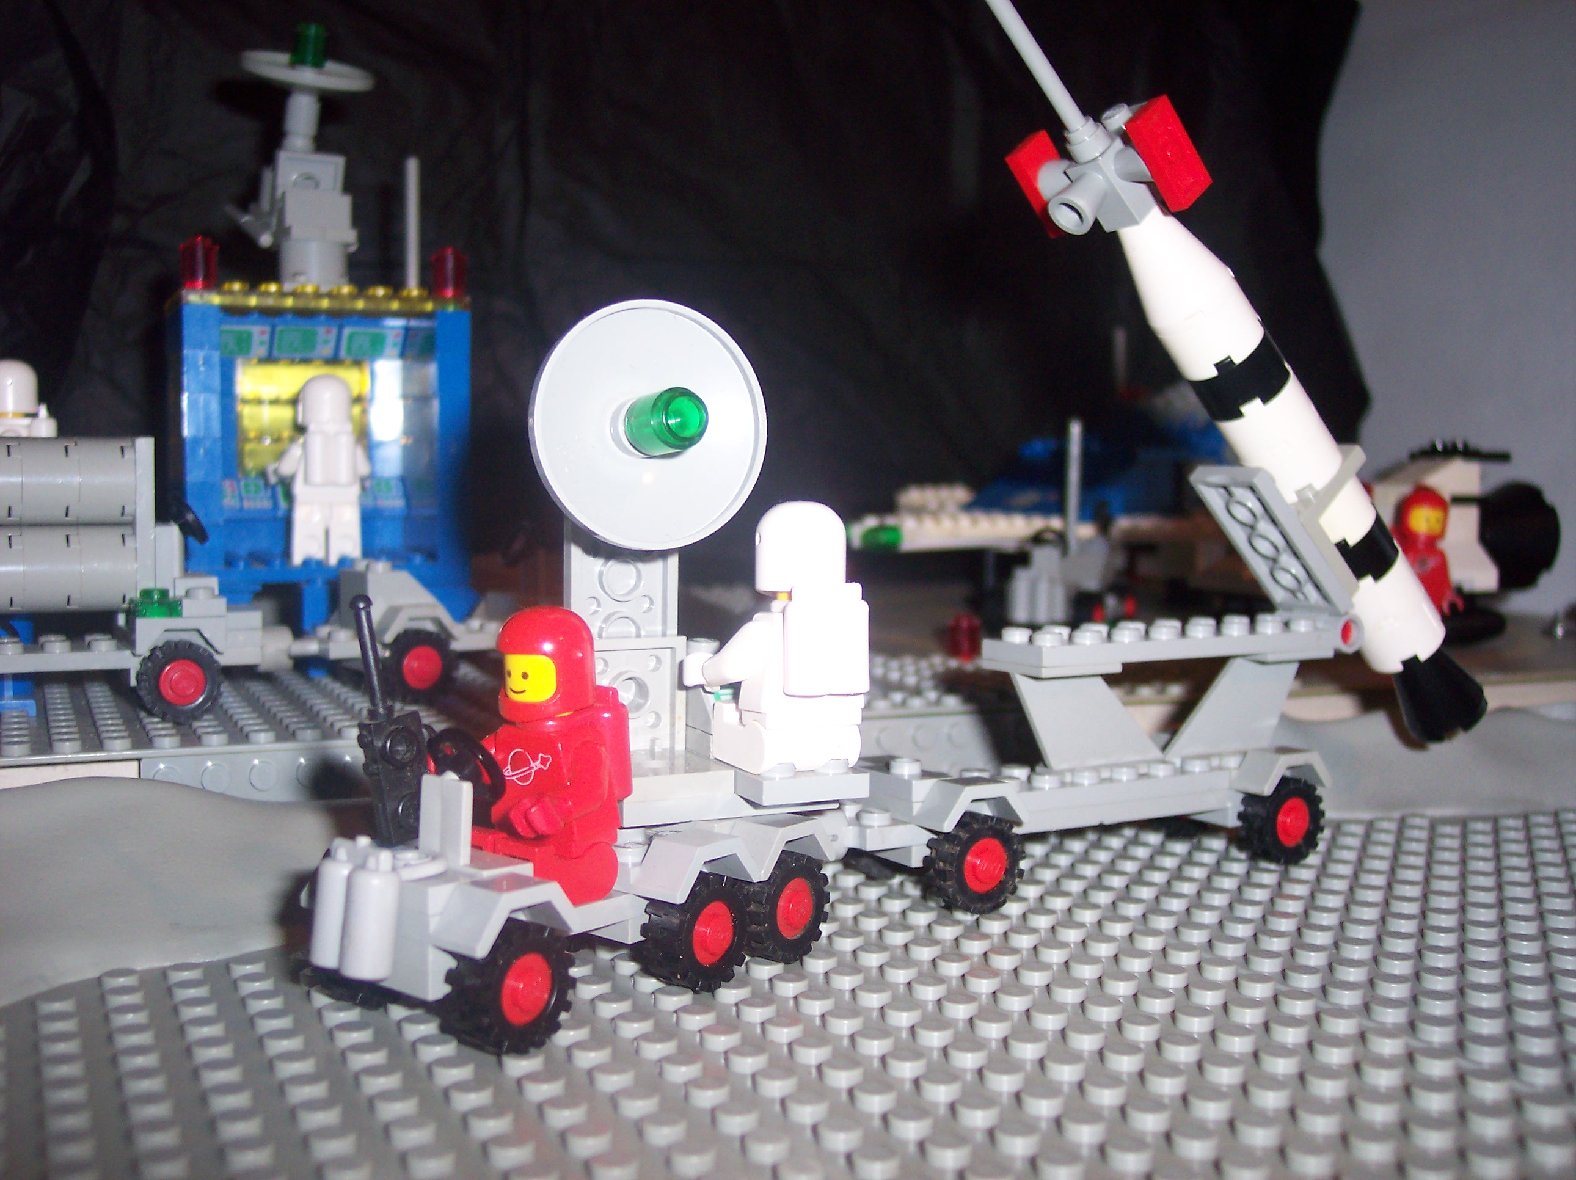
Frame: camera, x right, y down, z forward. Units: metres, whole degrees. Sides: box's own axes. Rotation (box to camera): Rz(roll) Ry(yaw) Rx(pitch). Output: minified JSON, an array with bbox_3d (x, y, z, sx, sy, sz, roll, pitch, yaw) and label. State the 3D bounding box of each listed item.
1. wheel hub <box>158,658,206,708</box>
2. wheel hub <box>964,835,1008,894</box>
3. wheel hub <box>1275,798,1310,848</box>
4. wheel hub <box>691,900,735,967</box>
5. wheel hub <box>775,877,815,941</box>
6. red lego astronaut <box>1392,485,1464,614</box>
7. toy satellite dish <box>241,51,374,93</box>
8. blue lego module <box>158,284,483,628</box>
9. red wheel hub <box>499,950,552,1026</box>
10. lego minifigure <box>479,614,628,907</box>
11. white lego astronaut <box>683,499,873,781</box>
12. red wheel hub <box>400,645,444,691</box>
[{"bbox_3d":[-0.113,0.017,0.322,0.009,0.009,0.005,-1,5,-24],"label":"wheel hub"},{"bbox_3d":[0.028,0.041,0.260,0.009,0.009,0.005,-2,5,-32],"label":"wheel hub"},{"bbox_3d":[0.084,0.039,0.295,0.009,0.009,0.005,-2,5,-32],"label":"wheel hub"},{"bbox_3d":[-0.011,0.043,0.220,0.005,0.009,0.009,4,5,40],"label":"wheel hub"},{"bbox_3d":[-0.001,0.042,0.233,0.005,0.009,0.009,4,5,40],"label":"wheel hub"},{"bbox_3d":[0.149,-0.004,0.411,0.024,0.042,0.016,0,4,-12],"label":"red lego astronaut"},{"bbox_3d":[-0.118,-0.127,0.424,0.032,0.005,0.032,12,19,-4],"label":"toy satellite dish"},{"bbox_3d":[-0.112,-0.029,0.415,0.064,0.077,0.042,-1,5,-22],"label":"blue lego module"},{"bbox_3d":[-0.031,0.045,0.196,0.005,0.009,0.009,4,5,40],"label":"red wheel hub"},{"bbox_3d":[-0.031,0.020,0.214,0.023,0.036,0.023,4,5,40],"label":"lego minifigure"},{"bbox_3d":[0.000,0.006,0.238,0.023,0.036,0.027,-1,5,-26],"label":"white lego astronaut"},{"bbox_3d":[-0.075,0.015,0.351,0.009,0.009,0.005,-2,5,-33],"label":"red wheel hub"}]

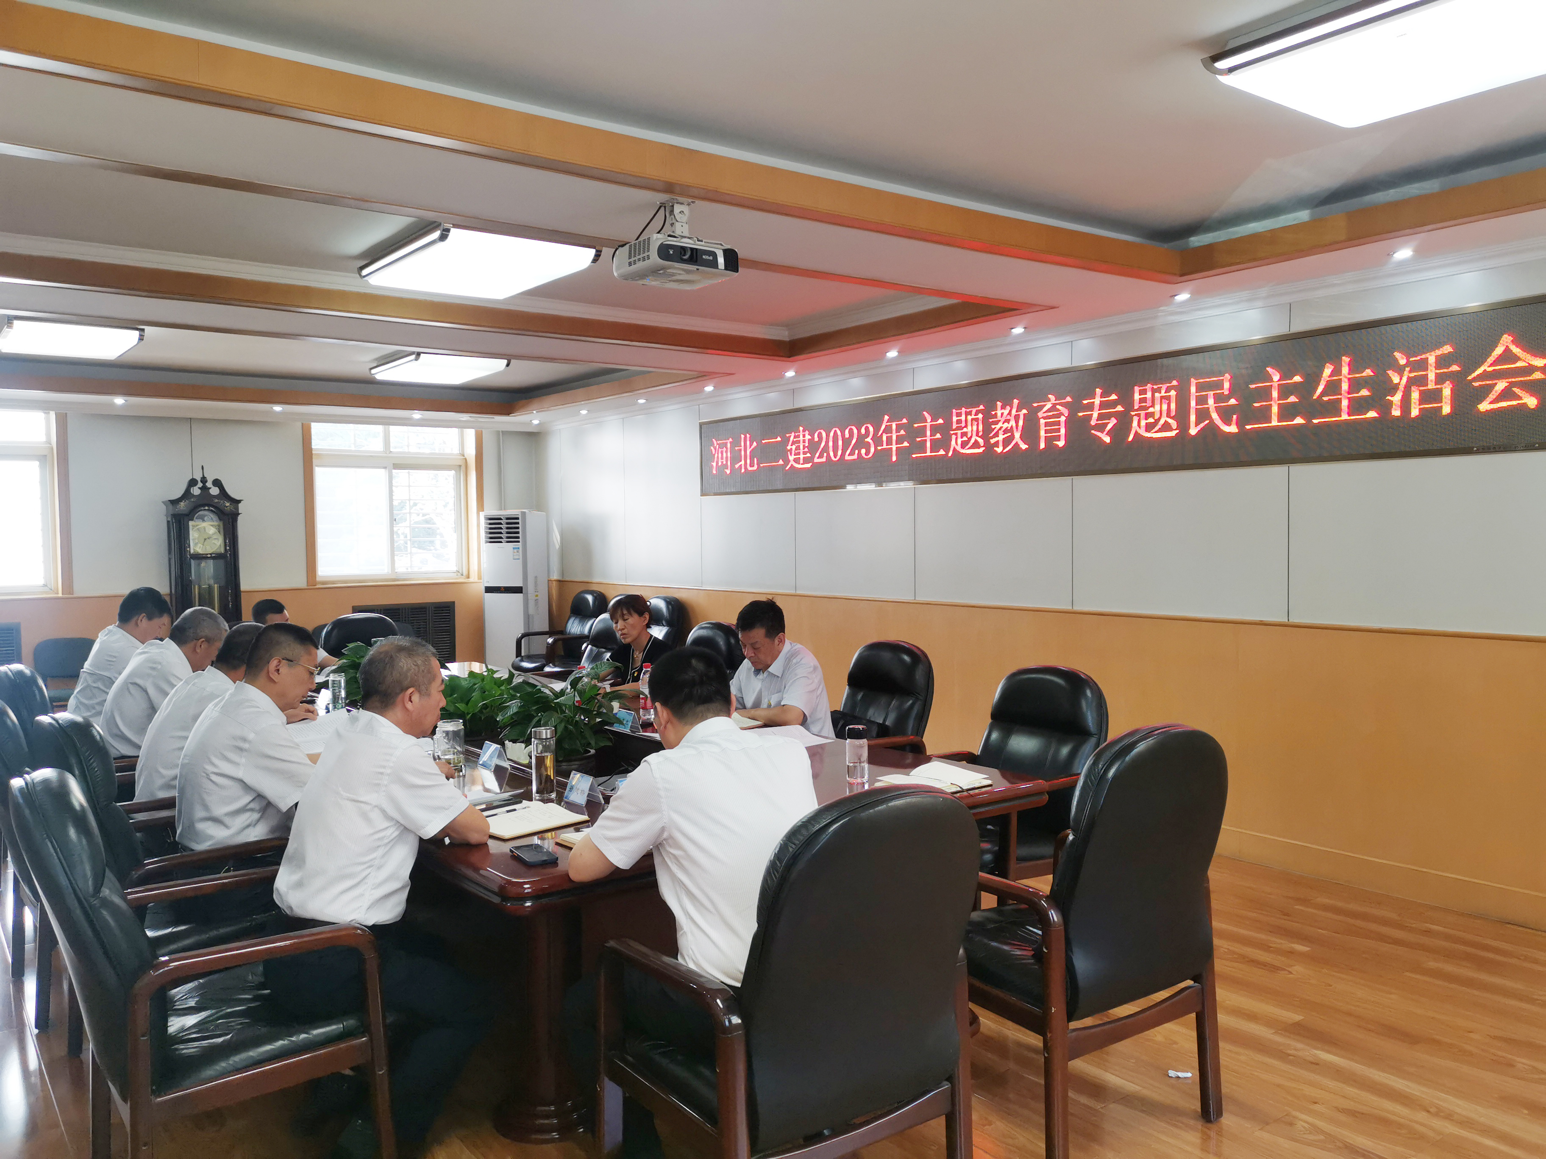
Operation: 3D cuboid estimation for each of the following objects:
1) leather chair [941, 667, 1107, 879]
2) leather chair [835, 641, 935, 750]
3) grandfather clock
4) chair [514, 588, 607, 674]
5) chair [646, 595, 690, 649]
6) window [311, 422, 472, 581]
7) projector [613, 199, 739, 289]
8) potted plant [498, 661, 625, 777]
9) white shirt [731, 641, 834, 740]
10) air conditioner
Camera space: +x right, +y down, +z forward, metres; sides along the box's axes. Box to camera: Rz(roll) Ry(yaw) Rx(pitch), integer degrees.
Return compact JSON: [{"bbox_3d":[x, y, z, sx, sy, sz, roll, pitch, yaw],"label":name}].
[{"bbox_3d":[0.859,0.858,4.496,0.680,1.060,0.640,-2,3,-36],"label":"leather chair"},{"bbox_3d":[0.304,0.830,5.275,0.680,1.070,0.640,-2,3,-36],"label":"leather chair"},{"bbox_3d":[-4.614,0.165,9.787,0.530,2.165,0.330,-2,3,-36],"label":"grandfather clock"},{"bbox_3d":[-1.816,0.646,10.314,0.700,1.080,0.630,-2,3,-36],"label":"chair"},{"bbox_3d":[-1.037,0.679,9.261,0.700,1.080,0.630,-2,3,-36],"label":"chair"},{"bbox_3d":[-3.407,-0.680,10.912,1.500,1.390,0.140,-2,3,-36],"label":"window"},{"bbox_3d":[-0.317,-1.111,3.925,0.320,0.250,0.290,-2,3,-36],"label":"projector"},{"bbox_3d":[-0.777,0.597,4.497,0.480,0.560,0.480,-2,3,-36],"label":"potted plant"},{"bbox_3d":[0.032,0.521,5.191,0.480,0.510,0.420,1,3,42],"label":"white shirt"},{"bbox_3d":[-2.372,0.275,11.151,0.500,1.790,0.360,1,3,30],"label":"air conditioner"}]

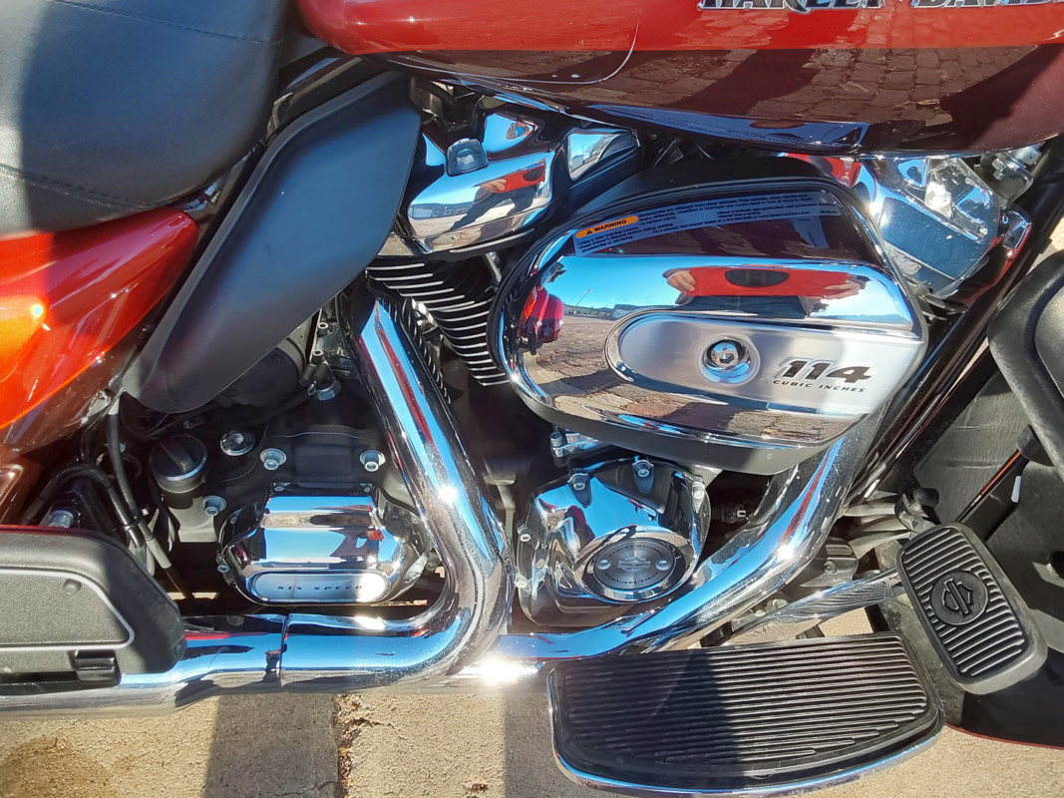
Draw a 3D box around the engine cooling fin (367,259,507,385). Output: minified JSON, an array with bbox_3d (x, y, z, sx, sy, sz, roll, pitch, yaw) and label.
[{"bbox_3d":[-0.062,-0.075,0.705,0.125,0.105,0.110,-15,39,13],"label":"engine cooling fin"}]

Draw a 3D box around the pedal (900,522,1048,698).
[{"bbox_3d":[0.318,0.151,0.630,0.070,0.030,0.118,-35,32,27],"label":"pedal"}]

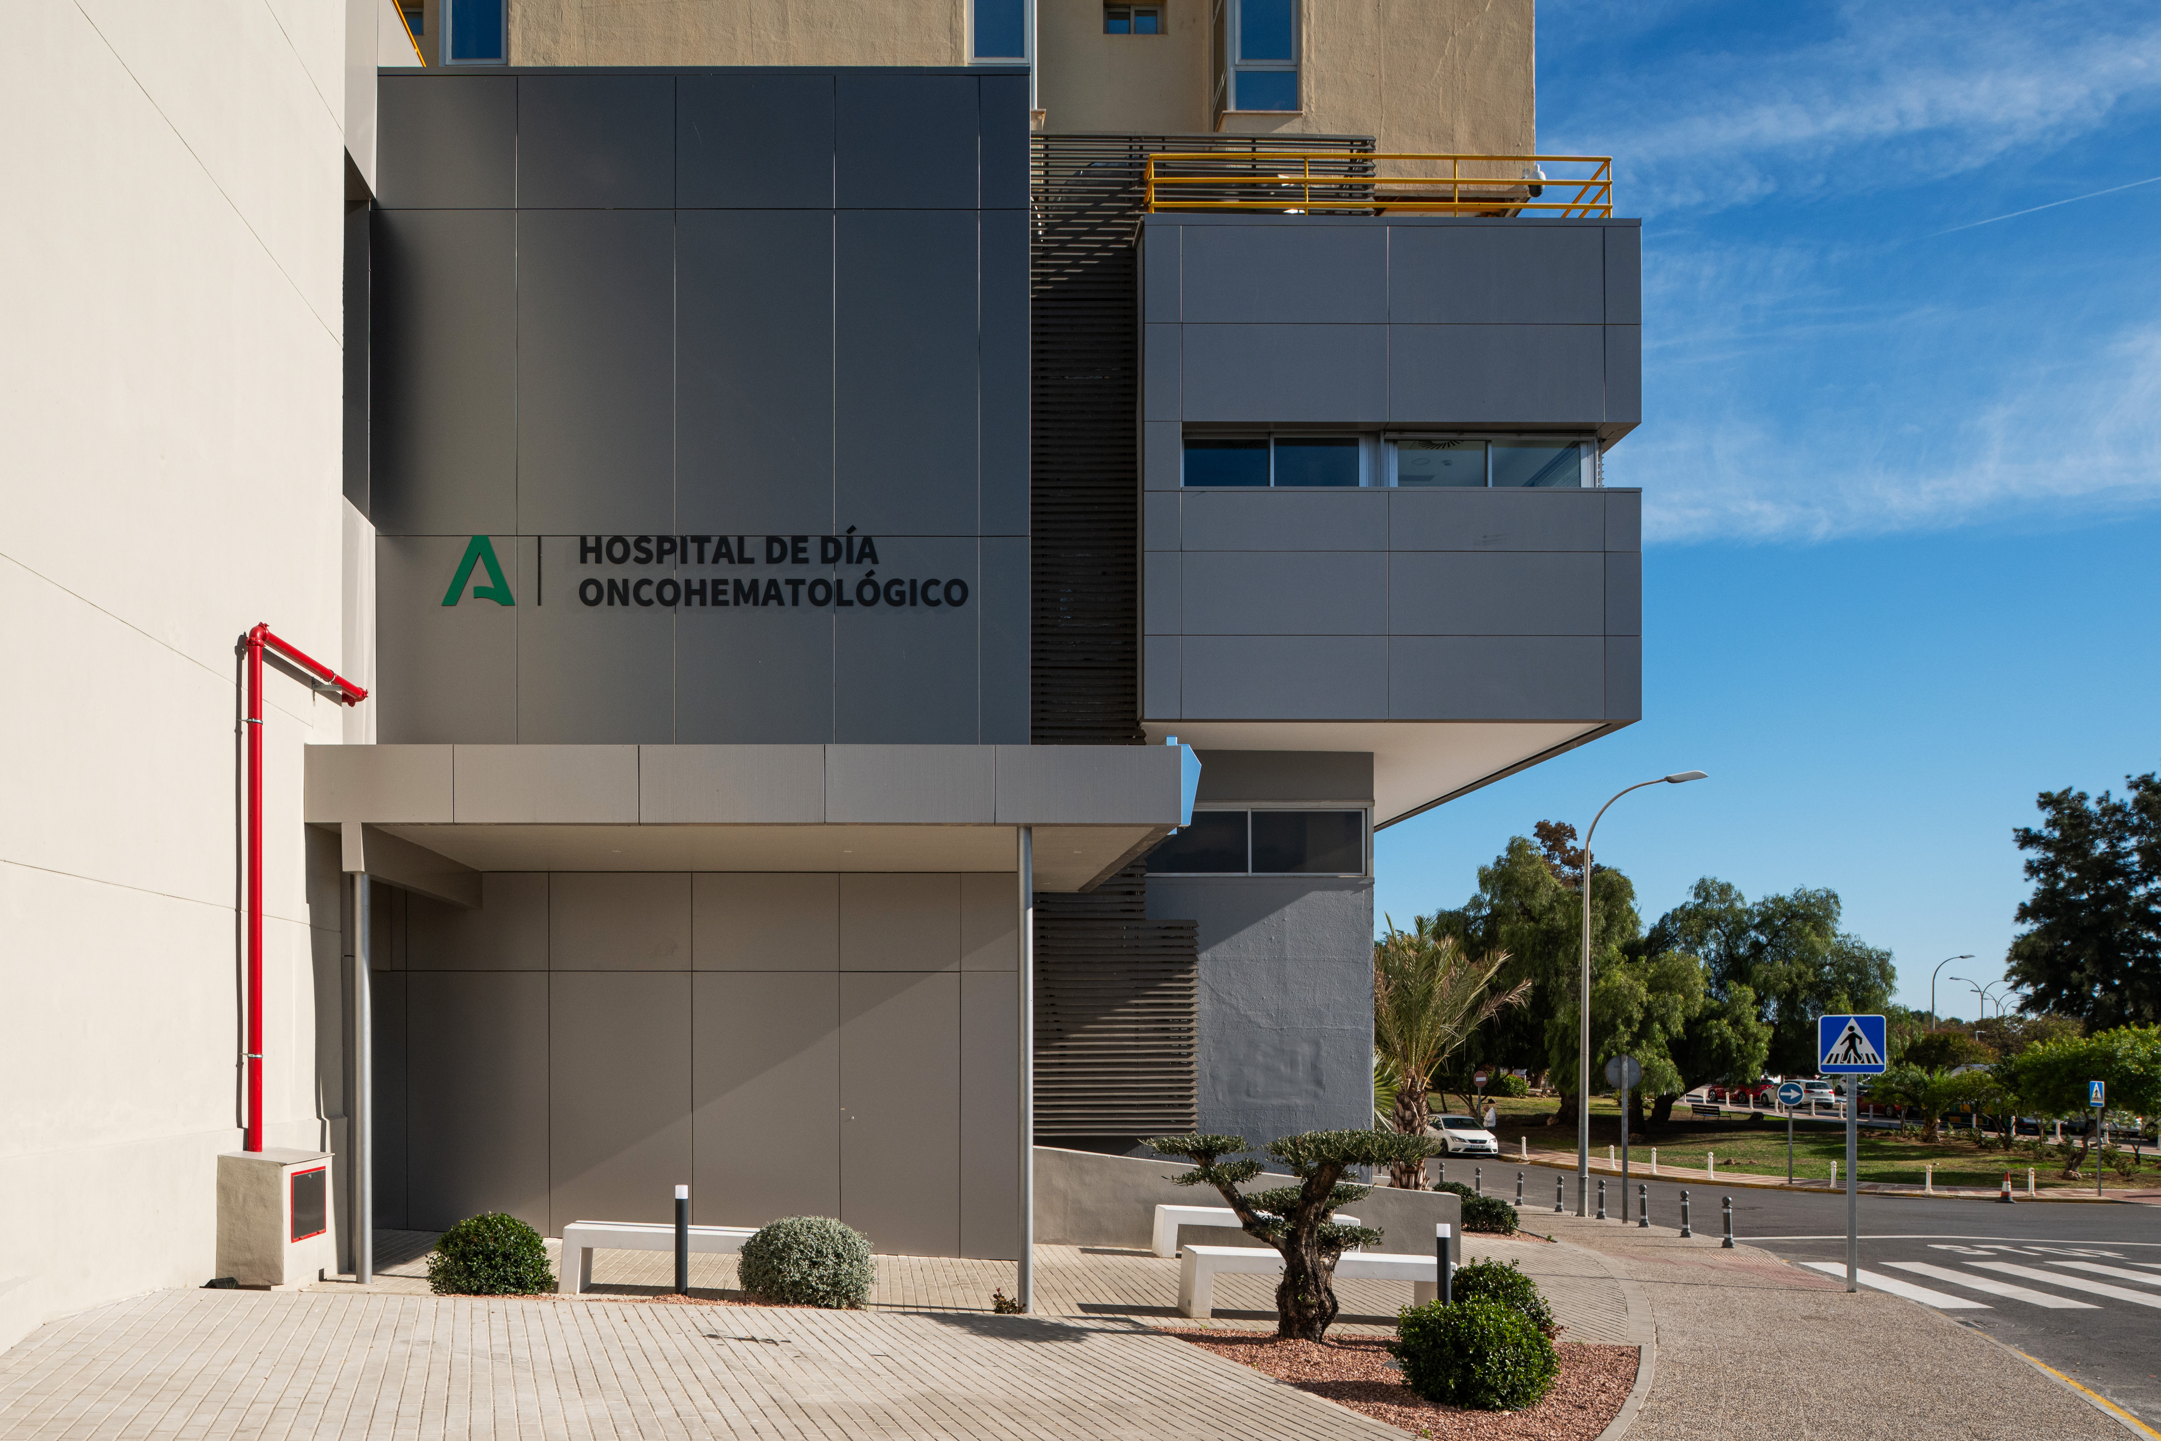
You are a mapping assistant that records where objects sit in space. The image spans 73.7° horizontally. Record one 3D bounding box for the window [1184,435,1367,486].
[{"bbox_3d":[1.930,-2.564,14.245,1.814,0.516,0.090,0,0,0],"label":"window"}]

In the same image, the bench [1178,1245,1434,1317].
[{"bbox_3d":[1.644,4.006,10.200,1.820,0.440,0.500,0,-2,0],"label":"bench"}]

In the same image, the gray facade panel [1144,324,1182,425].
[{"bbox_3d":[0.771,-3.245,13.525,0.356,0.918,0.050,0,0,0],"label":"gray facade panel"}]

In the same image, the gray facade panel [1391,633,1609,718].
[{"bbox_3d":[3.987,-0.405,13.830,2.070,0.809,0.060,0,-2,0],"label":"gray facade panel"}]

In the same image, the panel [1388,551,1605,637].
[{"bbox_3d":[3.987,-1.205,13.830,2.070,0.825,0.060,0,-2,0],"label":"panel"}]

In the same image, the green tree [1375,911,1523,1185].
[{"bbox_3d":[4.770,4.737,20.000,2.800,3.950,2.800,0,0,0],"label":"green tree"}]

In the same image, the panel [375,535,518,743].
[{"bbox_3d":[-5.037,-0.568,11.425,1.162,1.778,0.050,0,0,0],"label":"panel"}]

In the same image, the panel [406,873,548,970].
[{"bbox_3d":[-5.230,1.740,12.525,1.245,0.872,0.050,0,0,0],"label":"panel"}]

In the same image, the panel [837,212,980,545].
[{"bbox_3d":[-1.402,-2.816,11.730,1.172,2.641,0.060,0,0,0],"label":"panel"}]

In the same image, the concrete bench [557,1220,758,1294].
[{"bbox_3d":[-2.610,3.730,9.950,1.850,0.460,0.420,0,0,0],"label":"concrete bench"}]

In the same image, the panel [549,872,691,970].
[{"bbox_3d":[-3.542,1.549,11.125,1.099,0.755,0.050,0,0,0],"label":"panel"}]

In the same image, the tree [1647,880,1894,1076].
[{"bbox_3d":[32.474,12.916,68.000,11.500,11.000,10.500,0,0,0],"label":"tree"}]

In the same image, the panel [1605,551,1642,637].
[{"bbox_3d":[5.199,-1.205,13.830,0.356,0.825,0.060,0,-2,0],"label":"panel"}]

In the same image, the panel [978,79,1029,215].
[{"bbox_3d":[-0.601,-4.581,11.425,0.414,1.103,0.050,0,0,0],"label":"panel"}]

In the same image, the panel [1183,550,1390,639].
[{"bbox_3d":[1.907,-1.170,13.395,1.927,0.784,0.050,0,0,0],"label":"panel"}]

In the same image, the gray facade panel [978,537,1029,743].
[{"bbox_3d":[-0.610,-0.597,11.730,0.411,1.797,0.060,0,0,0],"label":"gray facade panel"}]

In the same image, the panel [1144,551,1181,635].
[{"bbox_3d":[0.784,-1.214,13.830,0.356,0.809,0.060,0,-2,0],"label":"panel"}]

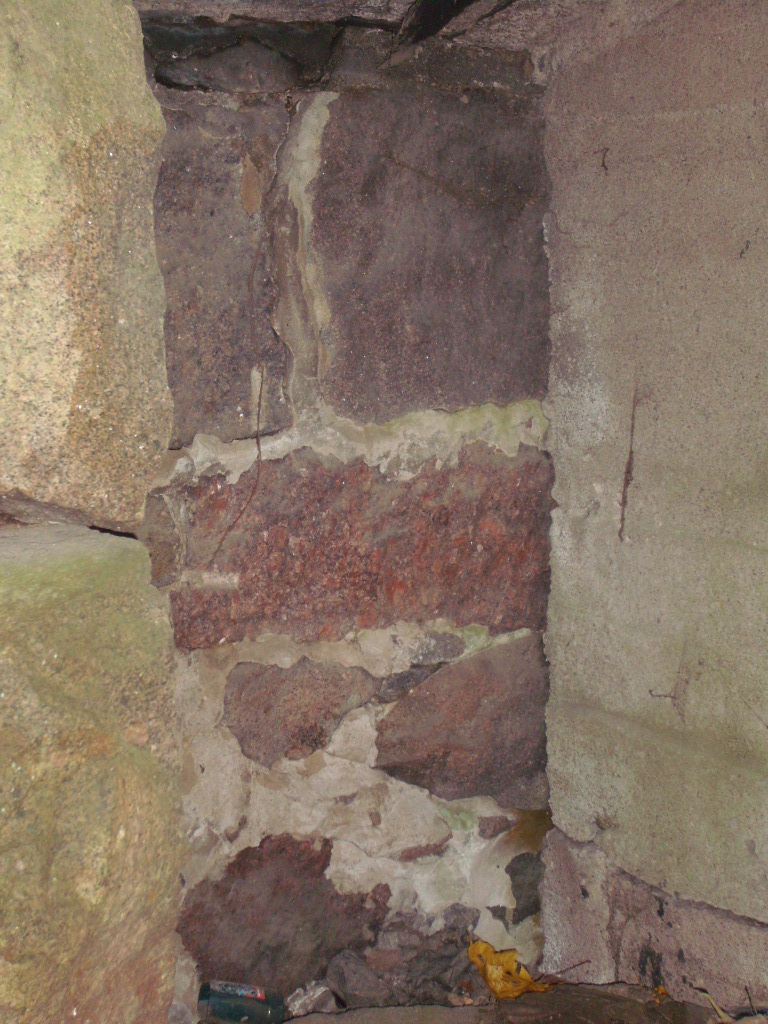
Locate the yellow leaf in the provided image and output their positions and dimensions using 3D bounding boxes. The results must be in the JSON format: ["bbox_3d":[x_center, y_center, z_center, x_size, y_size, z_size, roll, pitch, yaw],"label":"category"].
[{"bbox_3d":[0.137,0.500,2.000,0.094,0.056,0.060,0,3,0],"label":"yellow leaf"}]

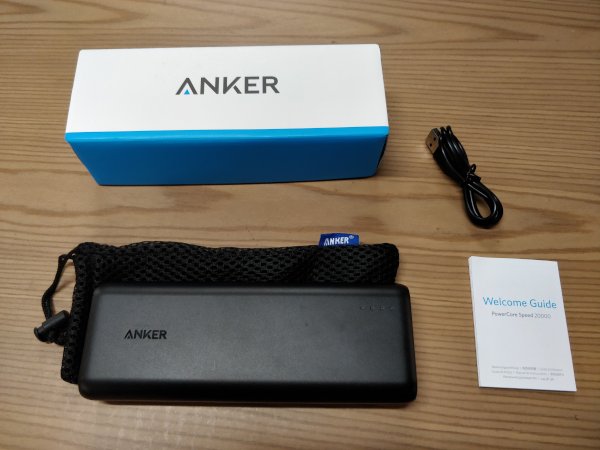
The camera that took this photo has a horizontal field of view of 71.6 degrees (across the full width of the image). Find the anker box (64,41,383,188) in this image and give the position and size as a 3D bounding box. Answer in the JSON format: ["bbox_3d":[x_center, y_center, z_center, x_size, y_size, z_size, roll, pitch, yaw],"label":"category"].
[{"bbox_3d":[-0.040,-0.068,0.261,0.178,0.051,0.063,-1,67,-1],"label":"anker box"}]

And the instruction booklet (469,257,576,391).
[{"bbox_3d":[0.126,0.055,0.237,0.052,0.003,0.073,4,67,1],"label":"instruction booklet"}]

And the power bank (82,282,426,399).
[{"bbox_3d":[-0.025,0.062,0.218,0.166,0.022,0.058,0,67,-1],"label":"power bank"}]

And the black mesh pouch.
[{"bbox_3d":[-0.044,0.046,0.234,0.207,0.012,0.079,0,67,-1],"label":"black mesh pouch"}]

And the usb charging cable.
[{"bbox_3d":[0.106,-0.032,0.267,0.023,0.015,0.074,-21,69,-9],"label":"usb charging cable"}]

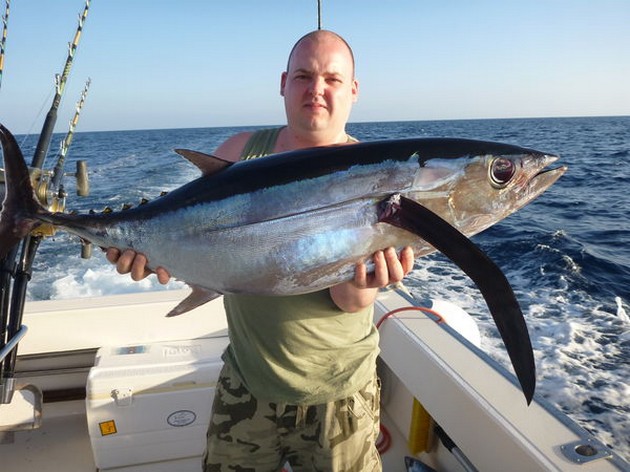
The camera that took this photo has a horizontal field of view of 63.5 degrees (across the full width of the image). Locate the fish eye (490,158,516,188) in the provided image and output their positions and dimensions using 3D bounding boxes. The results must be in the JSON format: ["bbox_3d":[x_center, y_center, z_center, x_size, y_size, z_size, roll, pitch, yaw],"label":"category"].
[{"bbox_3d":[0.320,-0.108,0.868,0.043,0.045,0.022,-6,1,-10],"label":"fish eye"}]

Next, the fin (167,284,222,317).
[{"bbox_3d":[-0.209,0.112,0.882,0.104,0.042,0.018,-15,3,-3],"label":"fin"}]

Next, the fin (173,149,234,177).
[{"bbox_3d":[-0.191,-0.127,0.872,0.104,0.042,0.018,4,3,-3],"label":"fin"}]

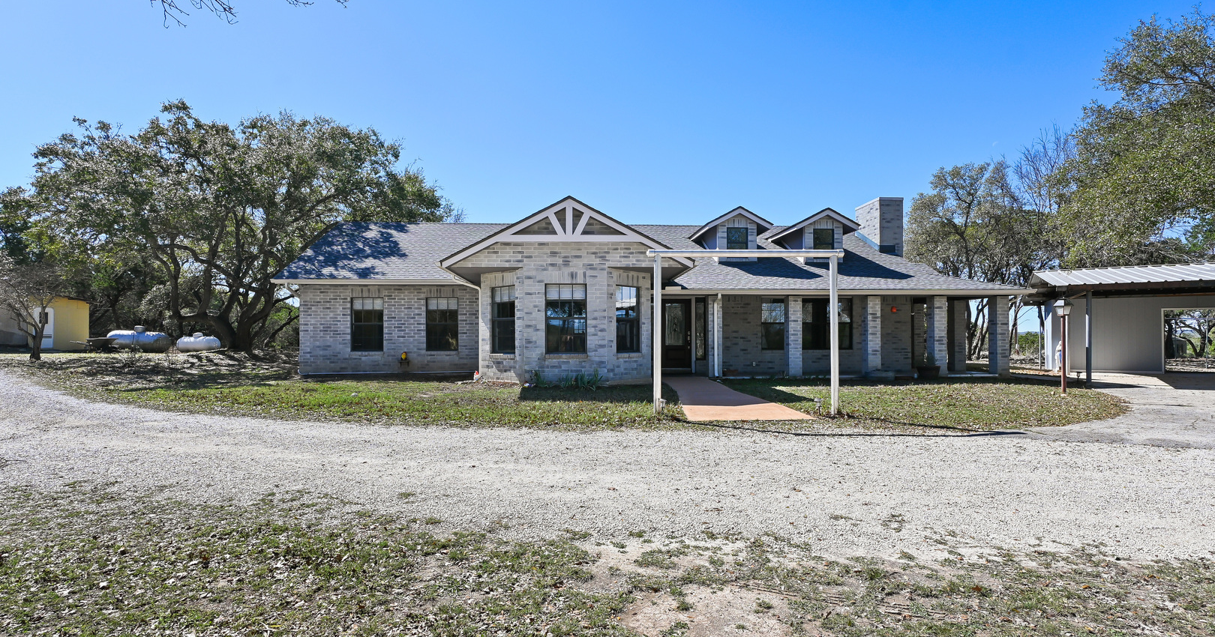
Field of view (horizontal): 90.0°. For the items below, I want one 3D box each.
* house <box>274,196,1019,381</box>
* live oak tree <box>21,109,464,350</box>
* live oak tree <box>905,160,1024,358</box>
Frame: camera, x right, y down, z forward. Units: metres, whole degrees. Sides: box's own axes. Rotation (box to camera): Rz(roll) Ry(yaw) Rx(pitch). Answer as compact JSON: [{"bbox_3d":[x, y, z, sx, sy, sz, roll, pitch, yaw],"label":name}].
[{"bbox_3d":[0.900,-1.250,20.300,20.600,5.600,14.000,0,-1,-4],"label":"house"},{"bbox_3d":[-15.500,-4.100,27.200,17.000,11.400,15.500,0,-1,-30],"label":"live oak tree"},{"bbox_3d":[14.600,-2.440,25.000,4.800,8.100,4.900,0,-1,30],"label":"live oak tree"}]

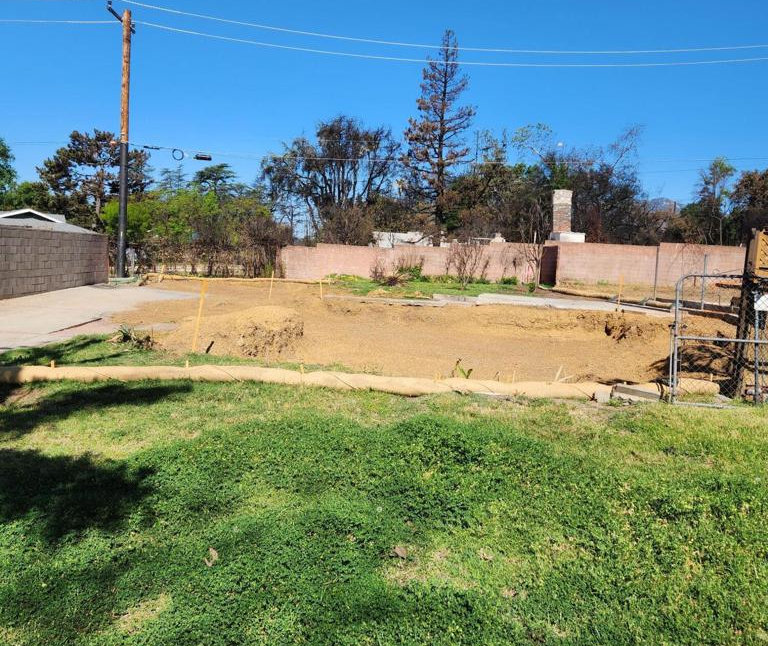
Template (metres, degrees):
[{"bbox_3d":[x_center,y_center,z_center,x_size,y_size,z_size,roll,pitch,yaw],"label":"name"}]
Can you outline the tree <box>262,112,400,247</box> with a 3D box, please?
[{"bbox_3d":[-3.975,-9.839,52.000,10.300,11.750,9.000,2,6,-5],"label":"tree"}]

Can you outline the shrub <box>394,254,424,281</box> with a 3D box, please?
[{"bbox_3d":[1.088,-2.508,31.000,1.450,1.310,1.200,2,6,2],"label":"shrub"}]

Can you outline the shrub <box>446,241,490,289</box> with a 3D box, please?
[{"bbox_3d":[3.300,-2.300,27.300,1.750,1.930,1.600,3,6,7],"label":"shrub"}]

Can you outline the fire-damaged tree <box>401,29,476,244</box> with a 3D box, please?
[{"bbox_3d":[4.087,-12.355,50.000,5.600,17.770,5.500,3,6,4],"label":"fire-damaged tree"}]

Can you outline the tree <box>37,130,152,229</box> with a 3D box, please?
[{"bbox_3d":[-20.413,-8.881,48.000,8.200,9.330,7.500,0,6,-23],"label":"tree"}]

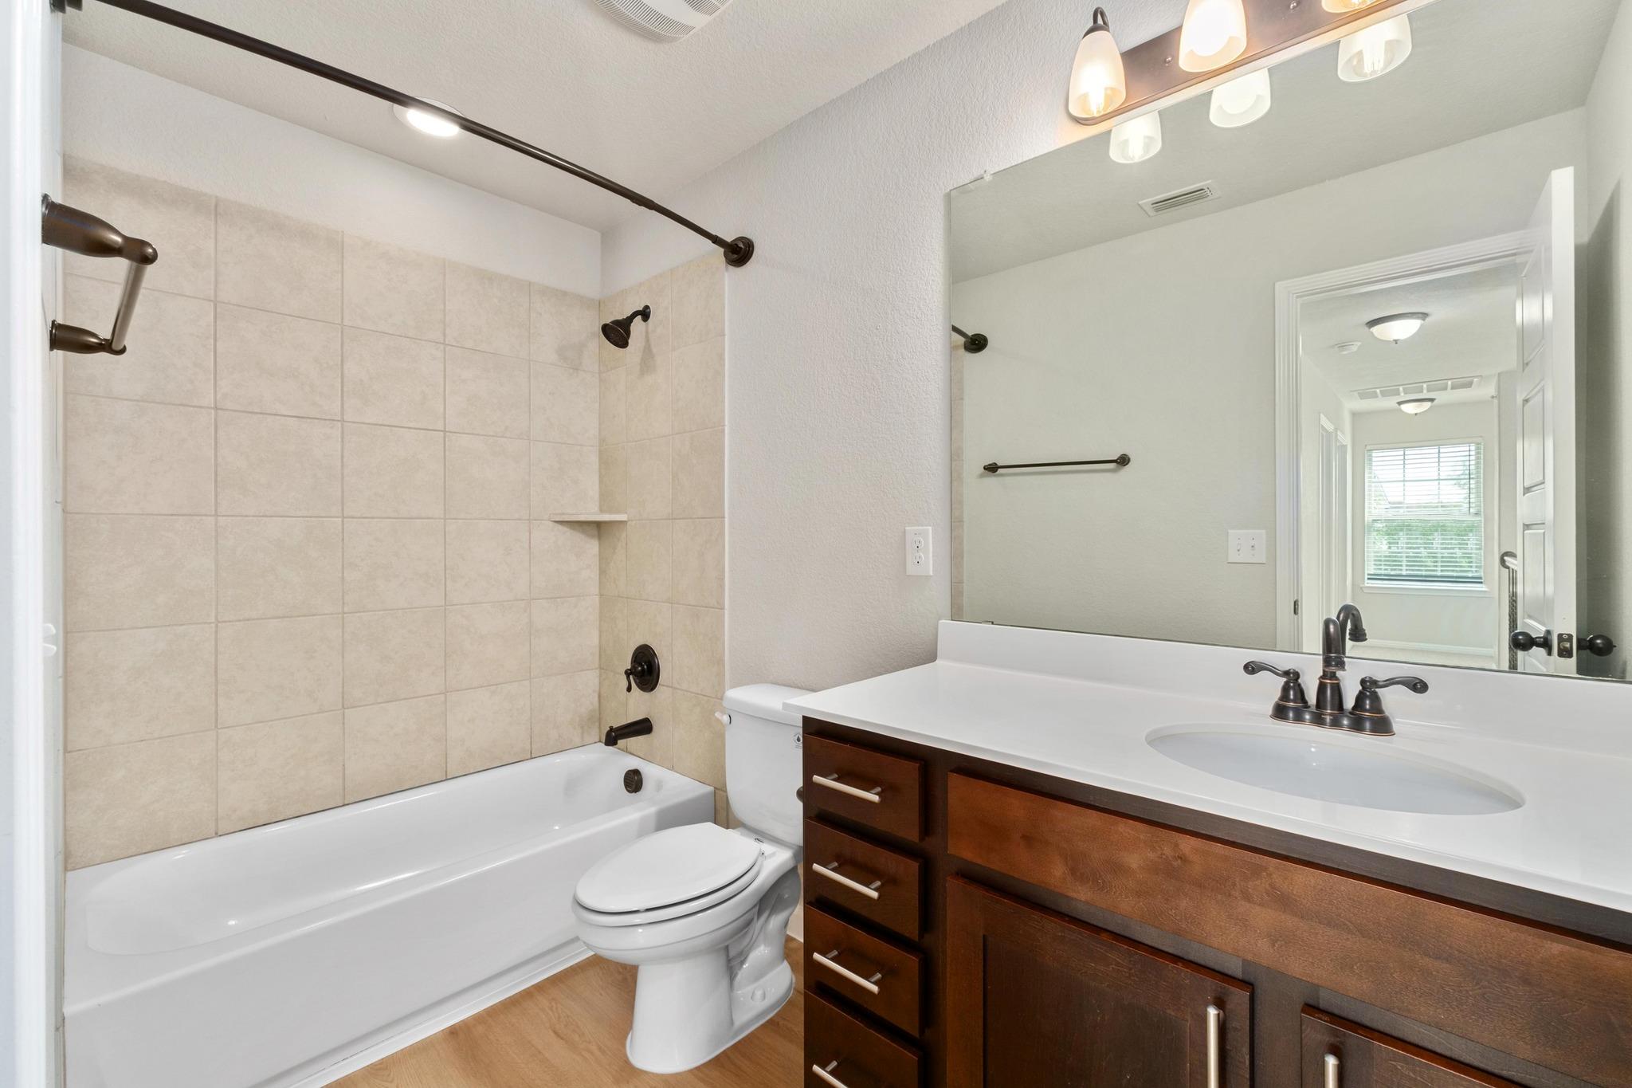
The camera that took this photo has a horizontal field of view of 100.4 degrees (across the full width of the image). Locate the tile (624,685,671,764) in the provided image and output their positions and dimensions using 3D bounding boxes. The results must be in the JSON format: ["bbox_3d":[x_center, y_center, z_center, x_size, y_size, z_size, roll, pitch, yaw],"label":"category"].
[{"bbox_3d":[-0.628,0.676,2.587,0.297,0.301,0.012,0,1,43],"label":"tile"}]

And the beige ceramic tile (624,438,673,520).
[{"bbox_3d":[-0.628,-0.240,2.580,0.297,0.301,0.012,0,1,43],"label":"beige ceramic tile"}]

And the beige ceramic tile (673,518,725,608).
[{"bbox_3d":[-0.408,0.066,2.371,0.296,0.300,0.009,0,1,43],"label":"beige ceramic tile"}]

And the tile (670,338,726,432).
[{"bbox_3d":[-0.408,-0.542,2.366,0.296,0.299,0.009,0,1,43],"label":"tile"}]

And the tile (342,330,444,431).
[{"bbox_3d":[-1.420,-0.549,2.299,0.010,0.306,0.303,0,1,43],"label":"tile"}]

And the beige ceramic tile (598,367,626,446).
[{"bbox_3d":[-0.818,-0.543,2.757,0.200,0.302,0.010,0,0,43],"label":"beige ceramic tile"}]

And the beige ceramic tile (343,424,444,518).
[{"bbox_3d":[-1.420,-0.240,2.301,0.010,0.306,0.303,0,1,43],"label":"beige ceramic tile"}]

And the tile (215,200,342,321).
[{"bbox_3d":[-1.627,-0.850,2.073,0.010,0.297,0.303,0,1,43],"label":"tile"}]

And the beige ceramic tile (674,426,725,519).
[{"bbox_3d":[-0.407,-0.239,2.376,0.296,0.301,0.012,0,1,43],"label":"beige ceramic tile"}]

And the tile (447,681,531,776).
[{"bbox_3d":[-1.195,0.674,2.497,0.009,0.301,0.299,0,1,43],"label":"tile"}]

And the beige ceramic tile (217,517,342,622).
[{"bbox_3d":[-1.604,0.070,2.049,0.009,0.300,0.301,0,1,43],"label":"beige ceramic tile"}]

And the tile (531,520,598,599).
[{"bbox_3d":[-1.008,0.063,2.748,0.010,0.306,0.290,0,1,43],"label":"tile"}]

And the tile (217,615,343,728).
[{"bbox_3d":[-1.628,0.380,2.082,0.010,0.306,0.303,0,1,43],"label":"tile"}]

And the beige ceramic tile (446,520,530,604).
[{"bbox_3d":[-1.201,0.068,2.504,0.010,0.302,0.299,0,0,43],"label":"beige ceramic tile"}]

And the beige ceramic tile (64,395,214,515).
[{"bbox_3d":[-1.818,-0.234,1.843,0.010,0.302,0.287,0,0,43],"label":"beige ceramic tile"}]

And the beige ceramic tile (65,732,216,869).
[{"bbox_3d":[-1.817,0.680,1.845,0.010,0.302,0.287,0,0,43],"label":"beige ceramic tile"}]

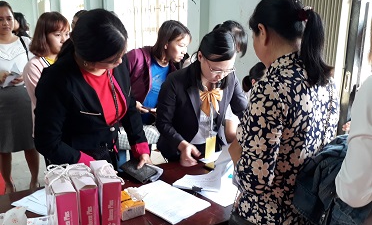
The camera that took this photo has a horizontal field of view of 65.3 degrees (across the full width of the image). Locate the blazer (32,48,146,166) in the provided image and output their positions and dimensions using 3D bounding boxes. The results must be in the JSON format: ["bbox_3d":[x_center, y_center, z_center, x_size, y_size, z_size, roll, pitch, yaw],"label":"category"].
[{"bbox_3d":[-0.455,-0.025,1.410,0.480,0.550,0.390,-6,12,-35],"label":"blazer"}]

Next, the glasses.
[{"bbox_3d":[0.162,-0.252,1.550,0.140,0.045,0.140,0,39,-33],"label":"glasses"}]

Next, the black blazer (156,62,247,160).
[{"bbox_3d":[0.100,-0.015,1.660,0.500,0.550,0.400,-4,11,-25],"label":"black blazer"}]

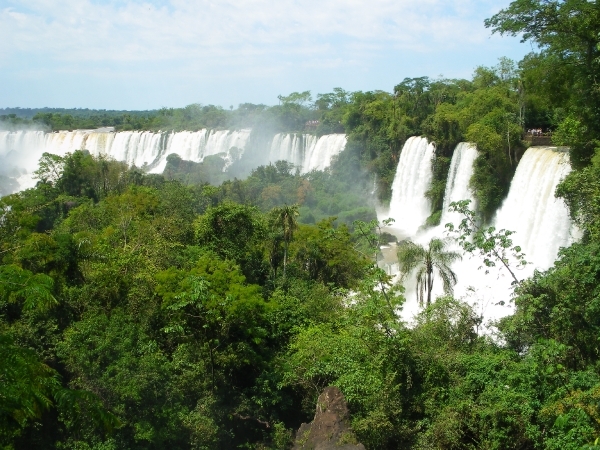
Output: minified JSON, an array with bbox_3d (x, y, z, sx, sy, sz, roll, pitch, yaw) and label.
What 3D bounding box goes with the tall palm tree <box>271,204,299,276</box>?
[{"bbox_3d":[-2.186,3.148,89.101,4.000,12.000,4.000,0,11,0],"label":"tall palm tree"}]

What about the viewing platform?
[{"bbox_3d":[50.663,-18.192,132.000,6.000,3.200,3.500,3,11,17],"label":"viewing platform"}]

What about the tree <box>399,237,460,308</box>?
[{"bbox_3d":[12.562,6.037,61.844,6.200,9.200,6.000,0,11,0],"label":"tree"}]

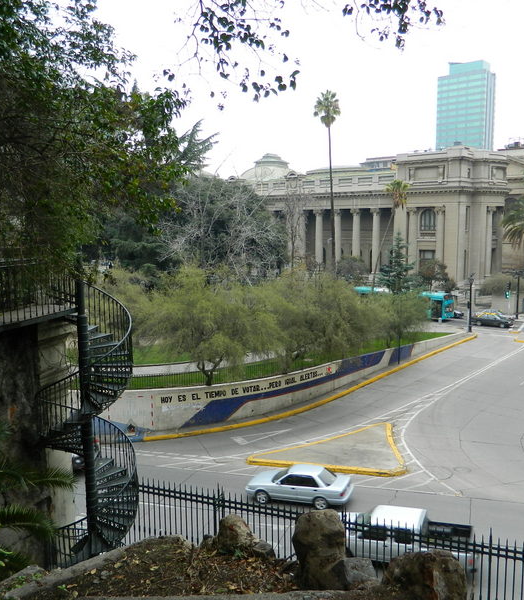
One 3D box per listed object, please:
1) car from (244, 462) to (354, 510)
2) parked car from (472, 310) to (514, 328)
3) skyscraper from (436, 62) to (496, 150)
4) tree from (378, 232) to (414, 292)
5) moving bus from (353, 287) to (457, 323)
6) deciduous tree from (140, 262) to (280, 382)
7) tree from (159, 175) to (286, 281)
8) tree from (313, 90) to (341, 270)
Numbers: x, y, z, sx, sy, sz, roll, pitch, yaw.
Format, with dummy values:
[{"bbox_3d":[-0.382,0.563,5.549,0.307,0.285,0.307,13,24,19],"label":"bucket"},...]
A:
[{"bbox_3d":[1.576,7.653,24.155,4.300,1.385,1.670,1,7,13],"label":"car"},{"bbox_3d":[26.165,2.299,65.408,4.400,1.420,1.700,4,9,36],"label":"parked car"},{"bbox_3d":[114.106,-77.653,325.307,26.640,101.500,15.810,5,8,38],"label":"skyscraper"},{"bbox_3d":[15.661,-2.405,66.355,4.500,10.734,4.500,-1,7,0],"label":"tree"},{"bbox_3d":[17.203,0.445,71.444,12.100,3.200,2.550,5,9,42],"label":"moving bus"},{"bbox_3d":[-3.649,1.789,39.280,8.800,8.100,8.300,-3,7,-21],"label":"deciduous tree"},{"bbox_3d":[-4.136,-4.447,58.451,13.000,16.300,12.000,-1,7,-6],"label":"tree"},{"bbox_3d":[8.645,-12.688,76.265,3.600,28.882,3.600,-1,7,0],"label":"tree"}]

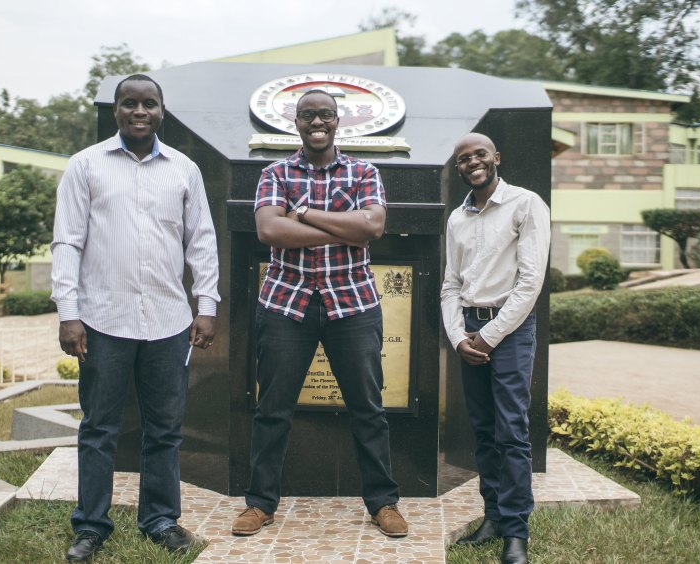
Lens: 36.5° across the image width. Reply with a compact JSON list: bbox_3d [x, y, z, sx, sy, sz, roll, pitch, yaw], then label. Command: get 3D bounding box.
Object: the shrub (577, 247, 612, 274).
[{"bbox_3d":[5.670,-0.369,24.511,0.924,0.901,0.900,0,3,0],"label":"shrub"}]

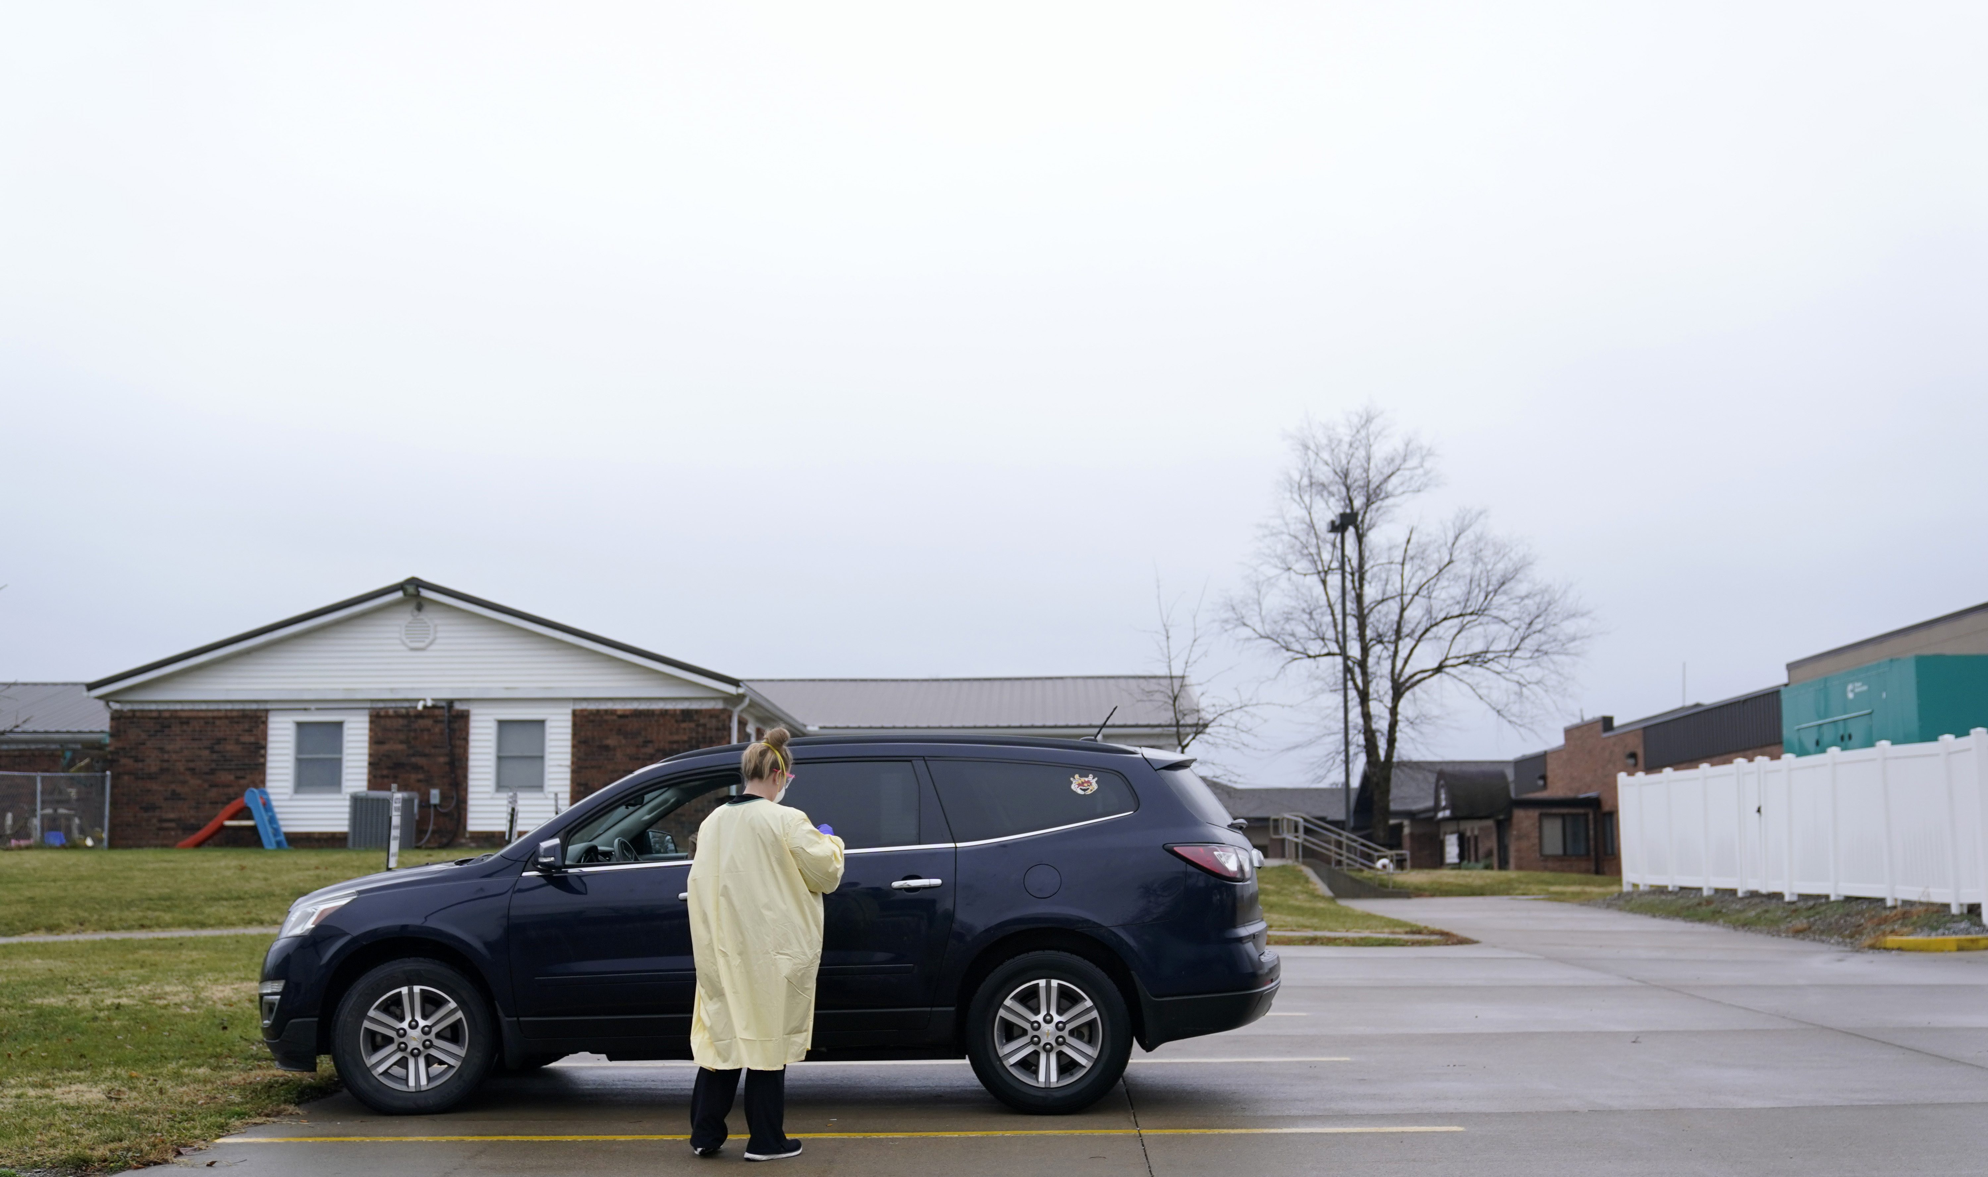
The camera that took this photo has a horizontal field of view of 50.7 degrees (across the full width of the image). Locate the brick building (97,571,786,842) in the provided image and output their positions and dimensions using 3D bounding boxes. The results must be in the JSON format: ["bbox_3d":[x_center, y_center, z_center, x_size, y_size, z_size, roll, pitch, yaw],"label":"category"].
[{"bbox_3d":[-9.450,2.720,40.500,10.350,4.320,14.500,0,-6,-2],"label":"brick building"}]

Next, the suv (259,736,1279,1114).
[{"bbox_3d":[-1.140,1.705,10.860,5.170,1.780,2.000,-1,-6,4],"label":"suv"}]

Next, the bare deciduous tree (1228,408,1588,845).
[{"bbox_3d":[12.200,1.350,62.000,10.600,13.300,10.200,0,-6,0],"label":"bare deciduous tree"}]

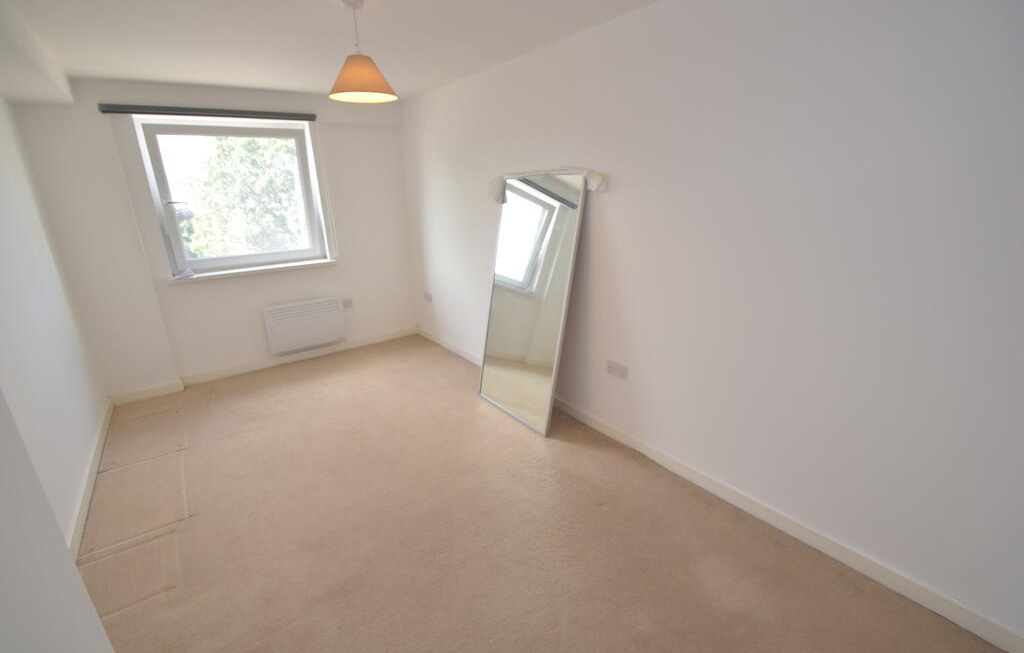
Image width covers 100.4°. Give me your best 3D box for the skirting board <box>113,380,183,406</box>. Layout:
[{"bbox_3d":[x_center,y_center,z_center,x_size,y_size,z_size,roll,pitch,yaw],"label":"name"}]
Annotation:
[{"bbox_3d":[-2.809,0.512,3.300,0.429,0.088,0.018,-14,22,-36],"label":"skirting board"}]

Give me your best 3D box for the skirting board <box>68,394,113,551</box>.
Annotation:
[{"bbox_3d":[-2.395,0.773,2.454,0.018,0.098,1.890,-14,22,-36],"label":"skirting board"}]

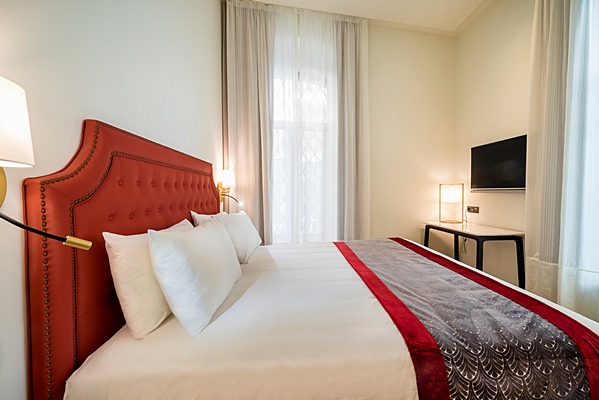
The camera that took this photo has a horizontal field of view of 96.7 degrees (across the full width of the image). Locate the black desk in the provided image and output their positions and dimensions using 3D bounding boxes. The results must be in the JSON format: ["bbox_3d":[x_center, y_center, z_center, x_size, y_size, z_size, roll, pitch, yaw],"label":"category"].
[{"bbox_3d":[2.006,0.700,3.145,0.610,0.750,1.090,0,2,-2],"label":"black desk"}]

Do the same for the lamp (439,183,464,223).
[{"bbox_3d":[2.064,0.048,3.620,0.285,0.520,0.285,0,2,-2],"label":"lamp"}]

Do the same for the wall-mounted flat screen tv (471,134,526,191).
[{"bbox_3d":[2.282,-0.389,3.087,0.060,0.550,0.830,0,2,1],"label":"wall-mounted flat screen tv"}]

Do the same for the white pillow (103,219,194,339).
[{"bbox_3d":[-0.649,0.311,1.315,0.150,0.430,0.670,-13,2,0],"label":"white pillow"}]

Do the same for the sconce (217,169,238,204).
[{"bbox_3d":[-0.721,-0.146,2.674,0.210,0.345,0.150,0,2,-2],"label":"sconce"}]

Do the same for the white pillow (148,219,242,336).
[{"bbox_3d":[-0.465,0.308,1.341,0.160,0.440,0.680,-21,3,4],"label":"white pillow"}]

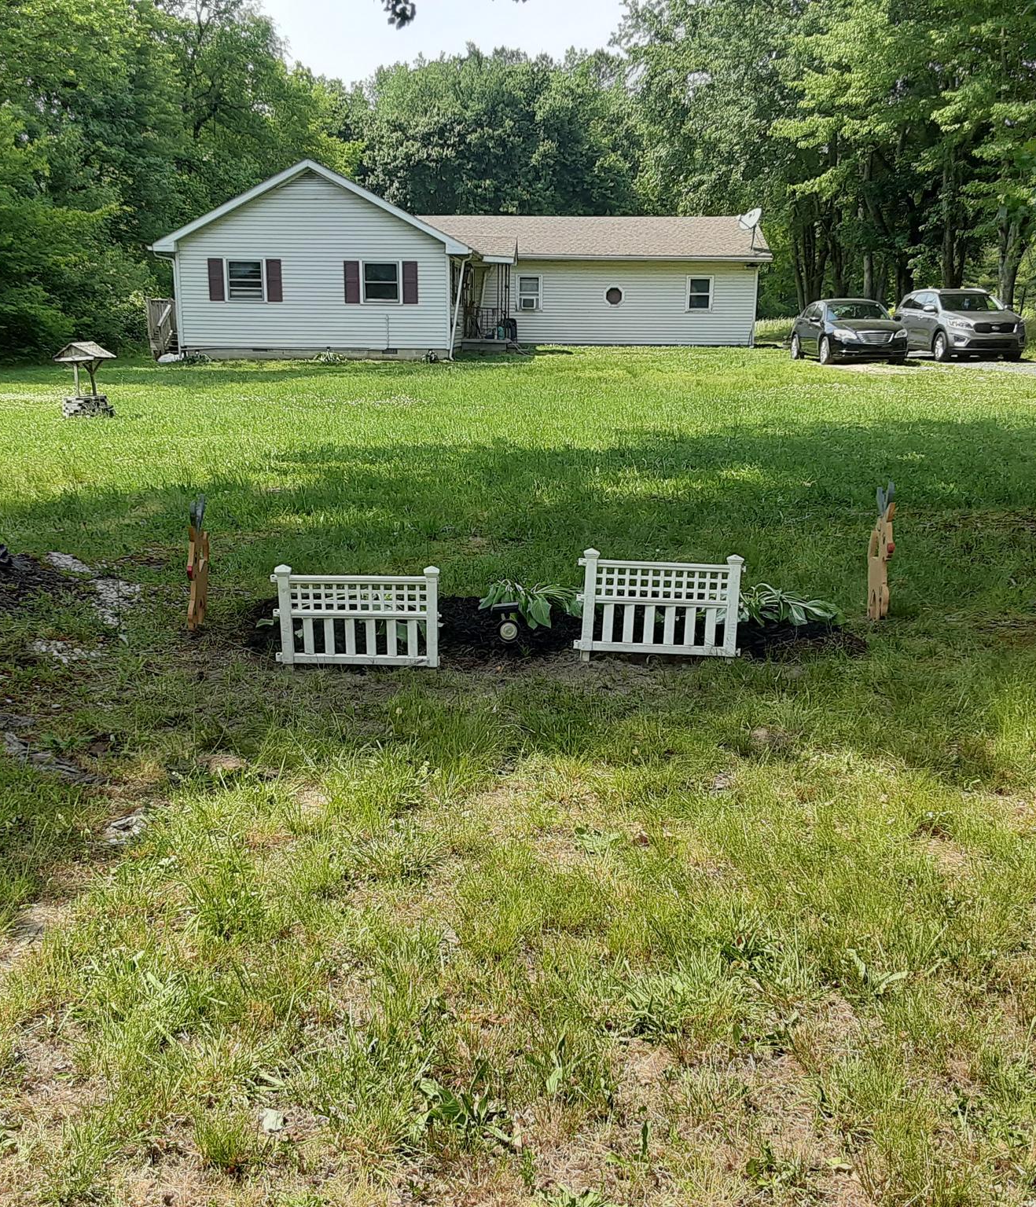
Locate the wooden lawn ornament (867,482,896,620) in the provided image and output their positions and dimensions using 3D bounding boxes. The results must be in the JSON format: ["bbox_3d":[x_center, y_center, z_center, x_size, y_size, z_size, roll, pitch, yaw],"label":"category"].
[{"bbox_3d":[1.653,-0.244,5.720,0.035,0.610,0.380,-2,14,4],"label":"wooden lawn ornament"}]

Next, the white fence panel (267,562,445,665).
[{"bbox_3d":[-0.656,0.054,5.120,0.670,0.415,0.065,0,18,2],"label":"white fence panel"}]

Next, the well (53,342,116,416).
[{"bbox_3d":[-5.407,-2.813,15.700,0.560,0.900,0.600,2,14,7],"label":"well"}]

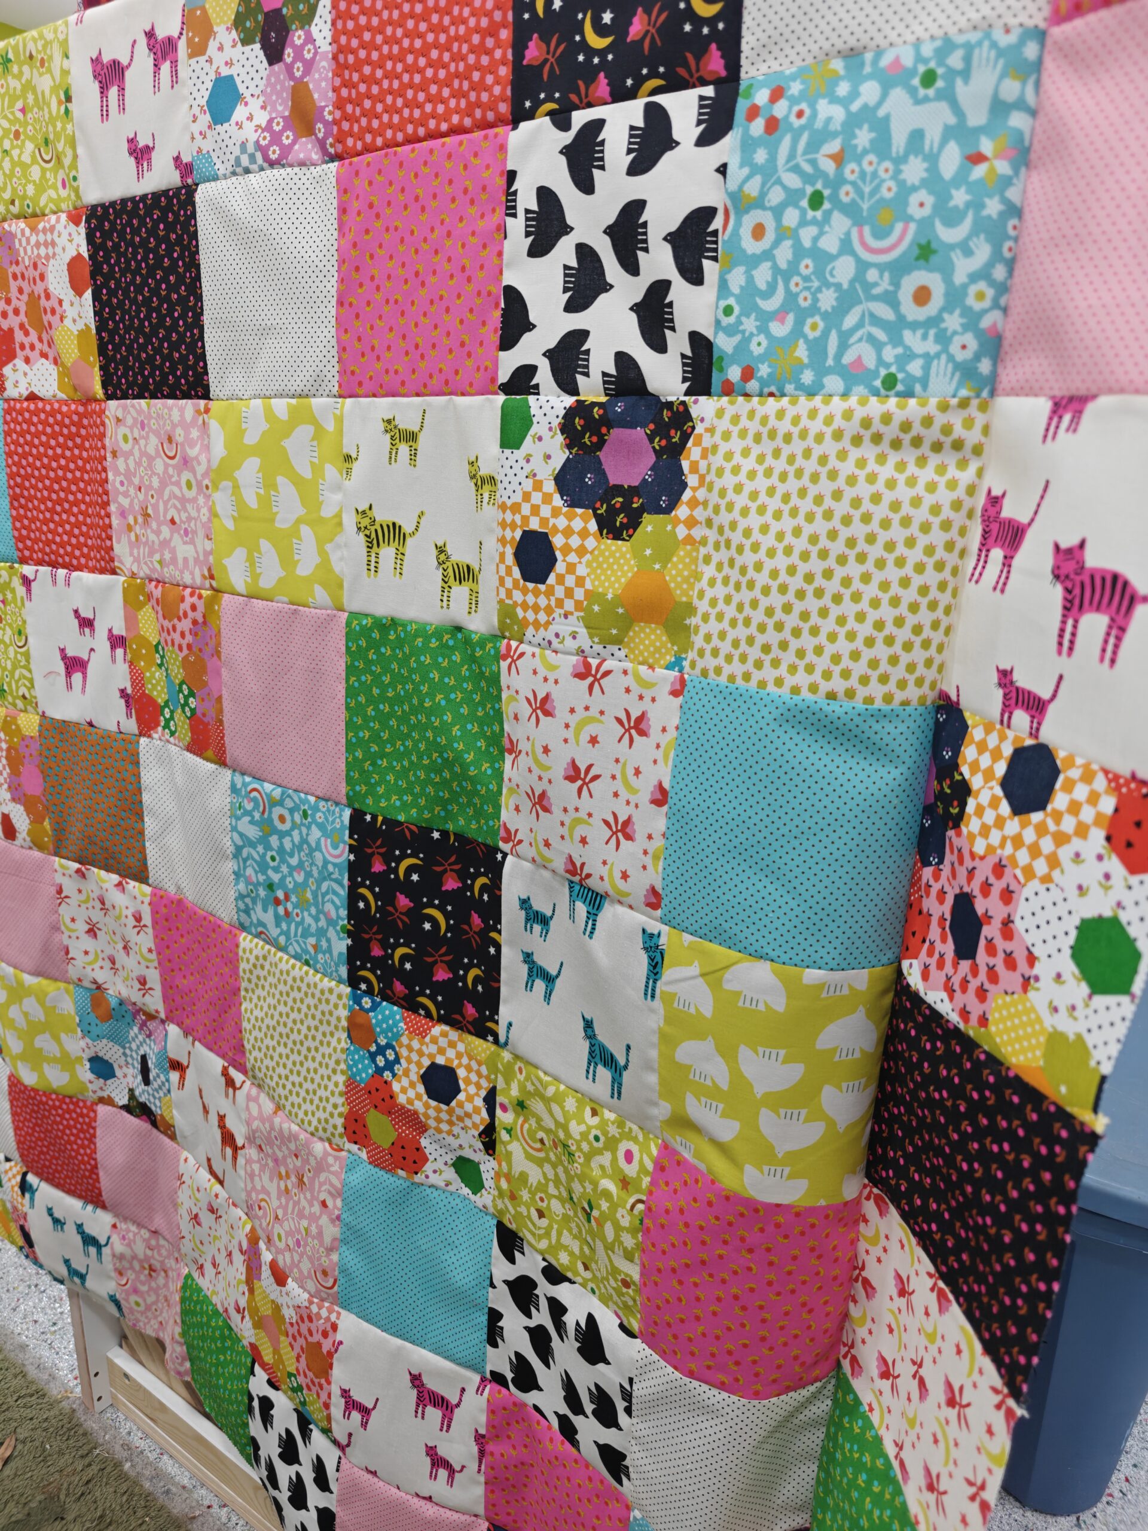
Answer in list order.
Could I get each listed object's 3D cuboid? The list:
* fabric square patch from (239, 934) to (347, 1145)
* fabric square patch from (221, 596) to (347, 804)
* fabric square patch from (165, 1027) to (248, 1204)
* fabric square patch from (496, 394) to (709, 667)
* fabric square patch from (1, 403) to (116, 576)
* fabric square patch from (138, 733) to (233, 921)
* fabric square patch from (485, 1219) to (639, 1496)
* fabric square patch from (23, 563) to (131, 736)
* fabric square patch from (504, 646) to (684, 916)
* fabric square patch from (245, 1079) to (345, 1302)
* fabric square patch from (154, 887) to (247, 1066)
[{"bbox_3d":[-0.187,0.181,0.676,0.114,0.116,0.016,13,17,37],"label":"fabric square patch"},{"bbox_3d":[-0.183,-0.043,0.641,0.117,0.118,0.010,13,18,33],"label":"fabric square patch"},{"bbox_3d":[-0.277,0.266,0.770,0.113,0.116,0.014,14,18,40],"label":"fabric square patch"},{"bbox_3d":[0.009,-0.108,0.467,0.114,0.117,0.010,12,16,36],"label":"fabric square patch"},{"bbox_3d":[-0.370,-0.200,0.734,0.117,0.119,0.010,11,18,29],"label":"fabric square patch"},{"bbox_3d":[-0.270,0.047,0.711,0.114,0.117,0.010,13,18,36],"label":"fabric square patch"},{"bbox_3d":[-0.009,0.347,0.602,0.114,0.116,0.010,14,18,37],"label":"fabric square patch"},{"bbox_3d":[-0.373,-0.086,0.766,0.117,0.119,0.010,10,19,29],"label":"fabric square patch"},{"bbox_3d":[0.004,0.005,0.512,0.114,0.120,0.010,14,19,38],"label":"fabric square patch"},{"bbox_3d":[-0.199,0.304,0.724,0.116,0.120,0.010,13,14,39],"label":"fabric square patch"},{"bbox_3d":[-0.275,0.158,0.746,0.115,0.115,0.014,14,20,38],"label":"fabric square patch"}]

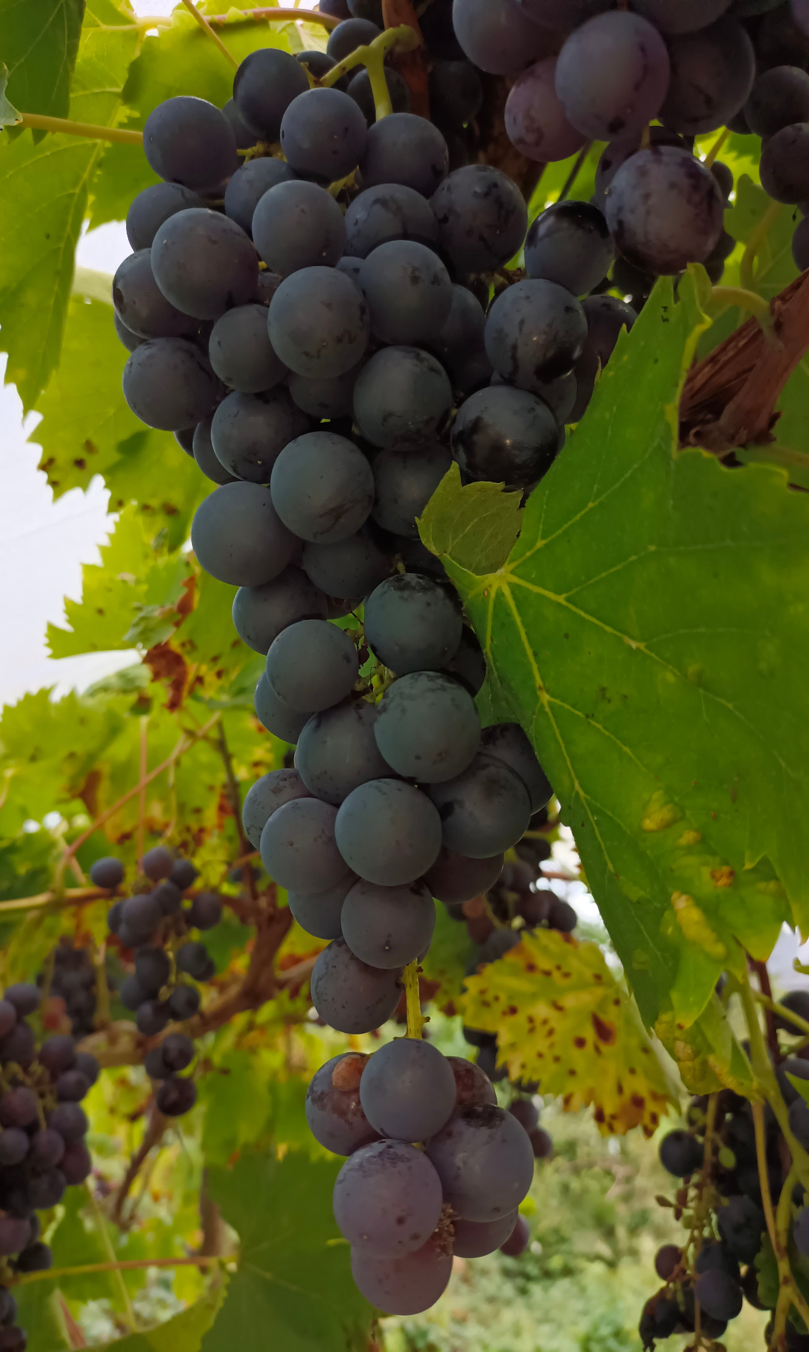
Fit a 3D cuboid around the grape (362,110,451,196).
[{"bbox_3d":[0.000,-0.125,0.234,0.021,0.022,0.021,0,-18,0],"label":"grape"}]

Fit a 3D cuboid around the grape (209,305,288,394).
[{"bbox_3d":[-0.035,-0.074,0.221,0.019,0.019,0.019,0,-18,0],"label":"grape"}]

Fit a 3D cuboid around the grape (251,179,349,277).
[{"bbox_3d":[-0.024,-0.102,0.221,0.021,0.022,0.021,0,-18,0],"label":"grape"}]

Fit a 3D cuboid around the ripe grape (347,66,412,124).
[{"bbox_3d":[-0.006,-0.145,0.245,0.017,0.017,0.017,2,-15,-3],"label":"ripe grape"}]

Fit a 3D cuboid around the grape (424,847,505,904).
[{"bbox_3d":[0.011,0.039,0.211,0.021,0.021,0.021,0,-16,0],"label":"grape"}]

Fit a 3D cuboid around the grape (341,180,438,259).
[{"bbox_3d":[-0.003,-0.104,0.229,0.022,0.022,0.022,0,-18,0],"label":"grape"}]

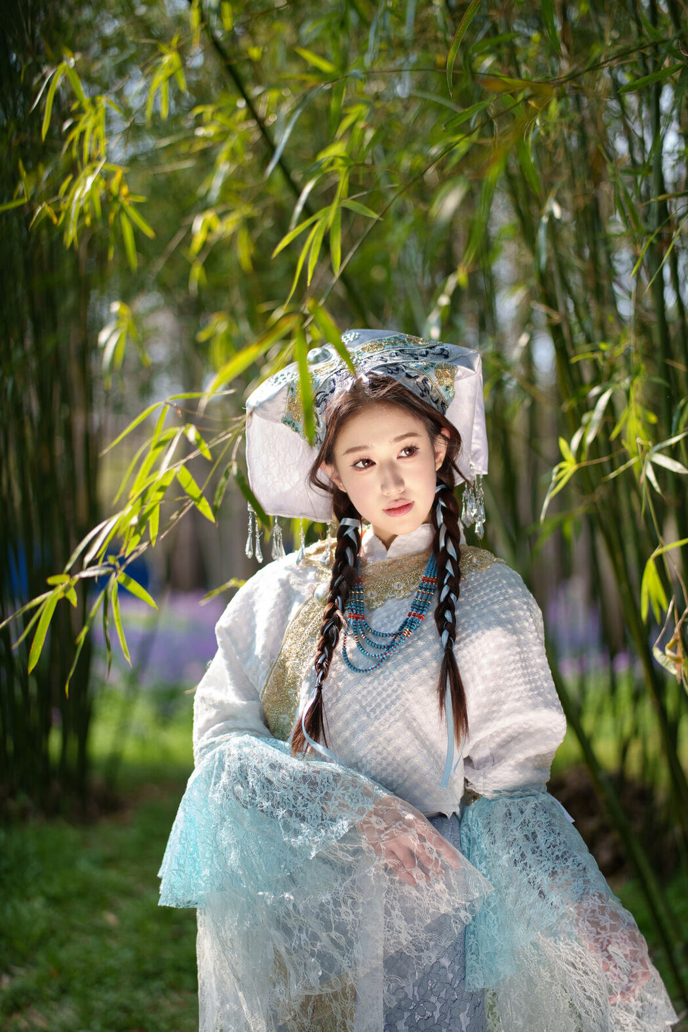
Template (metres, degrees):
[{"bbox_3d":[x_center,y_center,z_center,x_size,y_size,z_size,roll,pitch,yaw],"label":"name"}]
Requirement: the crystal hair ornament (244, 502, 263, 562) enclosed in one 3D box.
[{"bbox_3d":[-0.123,0.022,1.940,0.025,0.083,0.020,0,-1,0],"label":"crystal hair ornament"}]

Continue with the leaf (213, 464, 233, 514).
[{"bbox_3d":[-0.160,-0.036,1.900,0.013,0.070,0.014,18,0,0],"label":"leaf"}]

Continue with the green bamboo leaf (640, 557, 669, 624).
[{"bbox_3d":[0.450,0.107,2.080,0.040,0.095,0.025,0,-1,0],"label":"green bamboo leaf"}]

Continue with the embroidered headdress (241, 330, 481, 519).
[{"bbox_3d":[0.031,-0.116,1.950,0.320,0.250,0.240,-10,2,-7],"label":"embroidered headdress"}]

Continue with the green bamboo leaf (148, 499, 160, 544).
[{"bbox_3d":[-0.249,0.008,1.880,0.014,0.059,0.012,6,0,0],"label":"green bamboo leaf"}]

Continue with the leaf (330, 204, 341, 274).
[{"bbox_3d":[-0.011,-0.377,1.950,0.017,0.094,0.015,0,-1,0],"label":"leaf"}]

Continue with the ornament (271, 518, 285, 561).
[{"bbox_3d":[-0.089,0.031,1.950,0.021,0.058,0.016,0,-1,0],"label":"ornament"}]

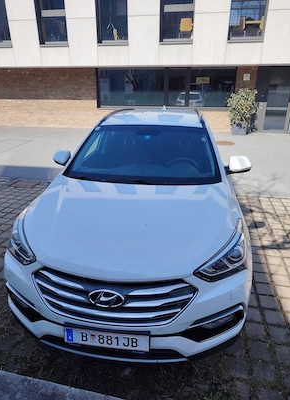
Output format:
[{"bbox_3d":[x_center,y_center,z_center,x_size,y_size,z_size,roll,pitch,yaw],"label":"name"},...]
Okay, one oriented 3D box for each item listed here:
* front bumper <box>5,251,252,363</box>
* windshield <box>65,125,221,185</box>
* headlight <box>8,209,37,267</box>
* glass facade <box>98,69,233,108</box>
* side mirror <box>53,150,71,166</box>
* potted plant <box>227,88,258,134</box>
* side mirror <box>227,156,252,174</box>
[{"bbox_3d":[-0.194,0.725,1.915,1.850,0.620,0.560,3,21,7],"label":"front bumper"},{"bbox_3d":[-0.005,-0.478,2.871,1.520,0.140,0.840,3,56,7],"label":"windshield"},{"bbox_3d":[-0.852,0.259,2.062,0.380,0.240,0.560,3,21,7],"label":"headlight"},{"bbox_3d":[0.822,-4.794,11.902,5.950,1.600,0.200,4,23,10],"label":"glass facade"},{"bbox_3d":[-0.930,-0.473,3.176,0.250,0.180,0.150,3,21,7],"label":"side mirror"},{"bbox_3d":[3.871,-3.531,11.123,1.050,1.740,0.980,4,23,10],"label":"potted plant"},{"bbox_3d":[0.991,-0.368,2.925,0.250,0.180,0.150,3,21,7],"label":"side mirror"}]

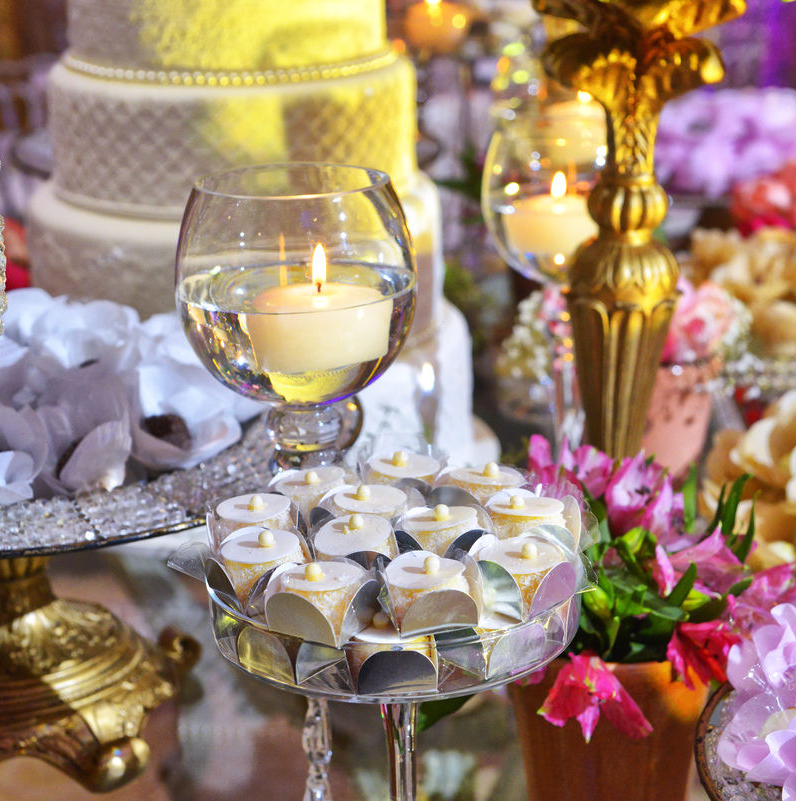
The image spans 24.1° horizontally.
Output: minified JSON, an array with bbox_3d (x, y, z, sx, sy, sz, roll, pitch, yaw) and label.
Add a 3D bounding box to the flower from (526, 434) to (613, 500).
[{"bbox_3d":[0.087,0.035,0.950,0.046,0.038,0.045,0,17,0],"label":"flower"}]

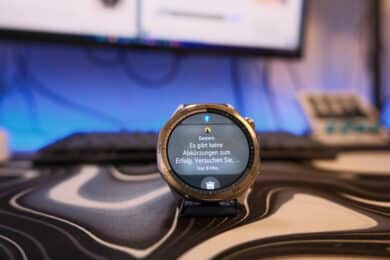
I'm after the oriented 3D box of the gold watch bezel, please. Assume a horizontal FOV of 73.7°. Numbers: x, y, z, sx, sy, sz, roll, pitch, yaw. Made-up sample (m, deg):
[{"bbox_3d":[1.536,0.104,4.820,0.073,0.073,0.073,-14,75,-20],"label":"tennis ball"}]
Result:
[{"bbox_3d":[0.006,0.010,0.121,0.046,0.046,0.011,-3,-24,-9],"label":"gold watch bezel"}]

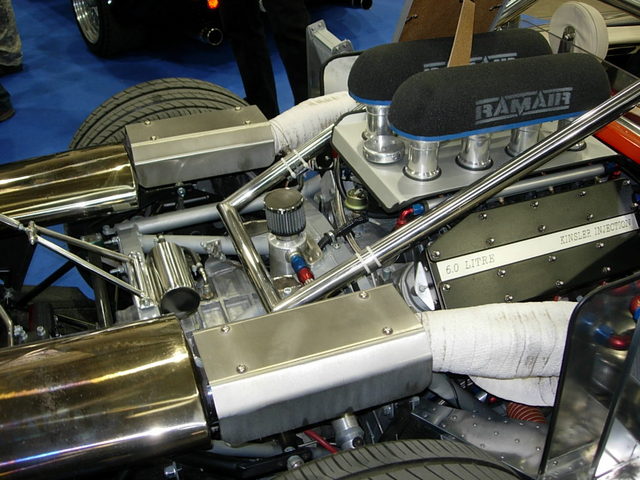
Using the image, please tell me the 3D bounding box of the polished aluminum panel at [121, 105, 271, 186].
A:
[{"bbox_3d":[-0.286,-0.231,1.685,0.319,0.104,0.174,-12,35,-16],"label":"polished aluminum panel"}]

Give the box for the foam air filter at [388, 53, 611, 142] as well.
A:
[{"bbox_3d":[0.344,-0.285,1.319,0.450,0.088,0.158,-12,35,-16],"label":"foam air filter"}]

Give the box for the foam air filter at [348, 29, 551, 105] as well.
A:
[{"bbox_3d":[0.278,-0.370,1.450,0.450,0.088,0.158,-12,35,-16],"label":"foam air filter"}]

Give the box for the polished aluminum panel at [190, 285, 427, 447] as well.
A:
[{"bbox_3d":[-0.016,0.176,1.060,0.319,0.104,0.174,-12,35,-16],"label":"polished aluminum panel"}]

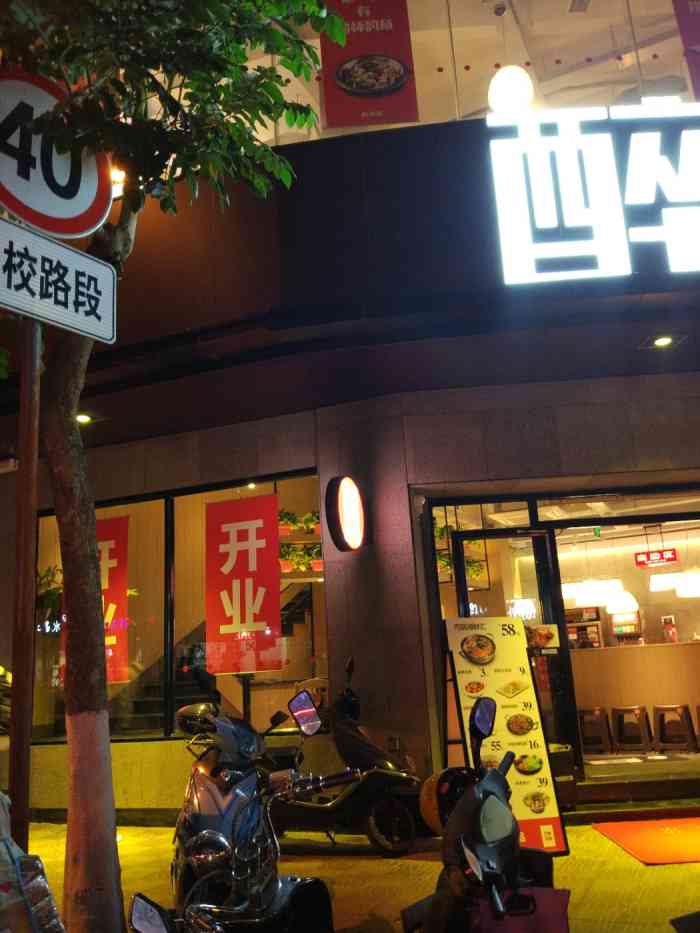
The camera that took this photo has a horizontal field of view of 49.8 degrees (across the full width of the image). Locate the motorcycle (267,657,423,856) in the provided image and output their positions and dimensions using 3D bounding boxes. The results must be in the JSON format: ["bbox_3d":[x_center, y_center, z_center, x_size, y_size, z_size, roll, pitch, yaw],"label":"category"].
[{"bbox_3d":[-0.332,2.095,5.461,1.750,1.300,0.700,-8,-14,20],"label":"motorcycle"}]

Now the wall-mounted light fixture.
[{"bbox_3d":[-0.036,0.363,5.831,0.110,0.568,0.568,-8,-14,20],"label":"wall-mounted light fixture"}]

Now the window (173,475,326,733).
[{"bbox_3d":[-0.895,1.200,6.456,1.464,2.074,0.080,-8,-14,20],"label":"window"}]

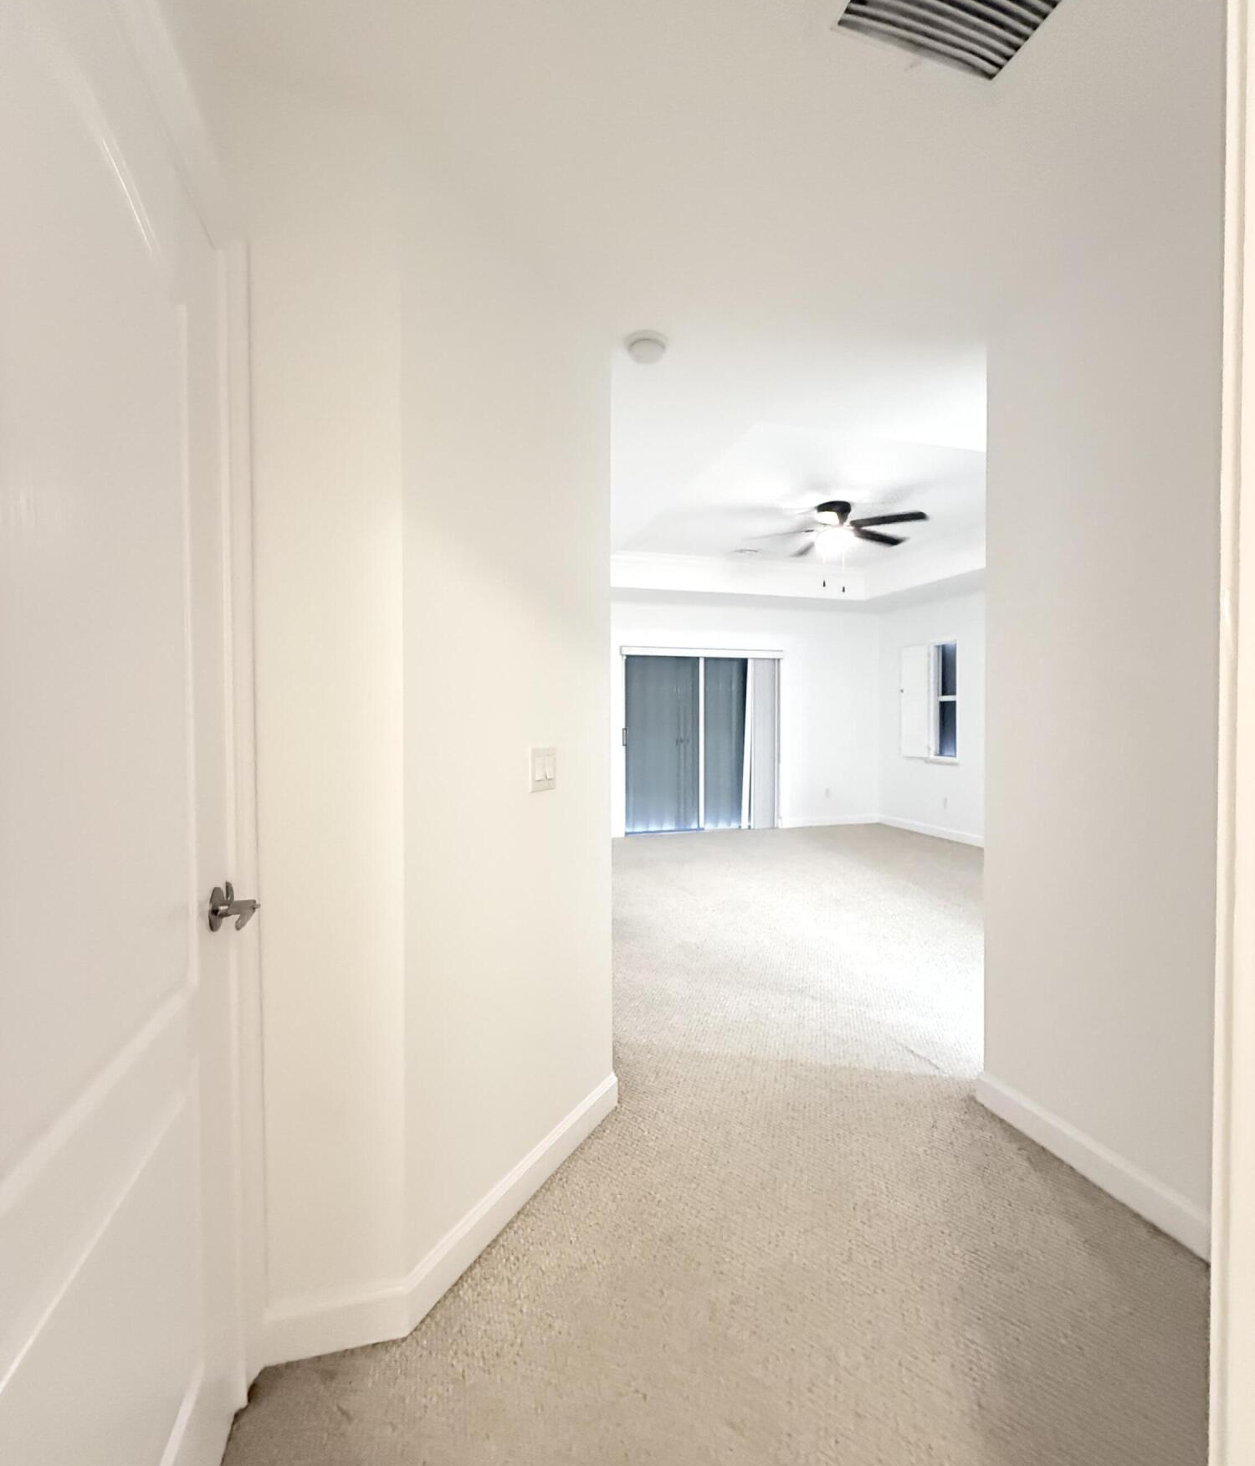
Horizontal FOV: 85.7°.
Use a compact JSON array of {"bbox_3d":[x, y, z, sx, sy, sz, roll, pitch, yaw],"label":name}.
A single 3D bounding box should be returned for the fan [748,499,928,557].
[{"bbox_3d":[1.482,-1.441,4.846,1.280,0.360,1.280,-1,1,-16],"label":"fan"}]

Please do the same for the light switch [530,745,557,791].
[{"bbox_3d":[-0.217,0.097,1.796,0.012,0.116,0.116,0,1,27],"label":"light switch"}]

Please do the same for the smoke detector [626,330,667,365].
[{"bbox_3d":[0.061,-1.236,2.180,0.137,0.042,0.137,0,1,0],"label":"smoke detector"}]

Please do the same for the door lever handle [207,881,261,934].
[{"bbox_3d":[-0.642,0.294,1.099,0.064,0.068,0.140,-1,1,-16],"label":"door lever handle"}]

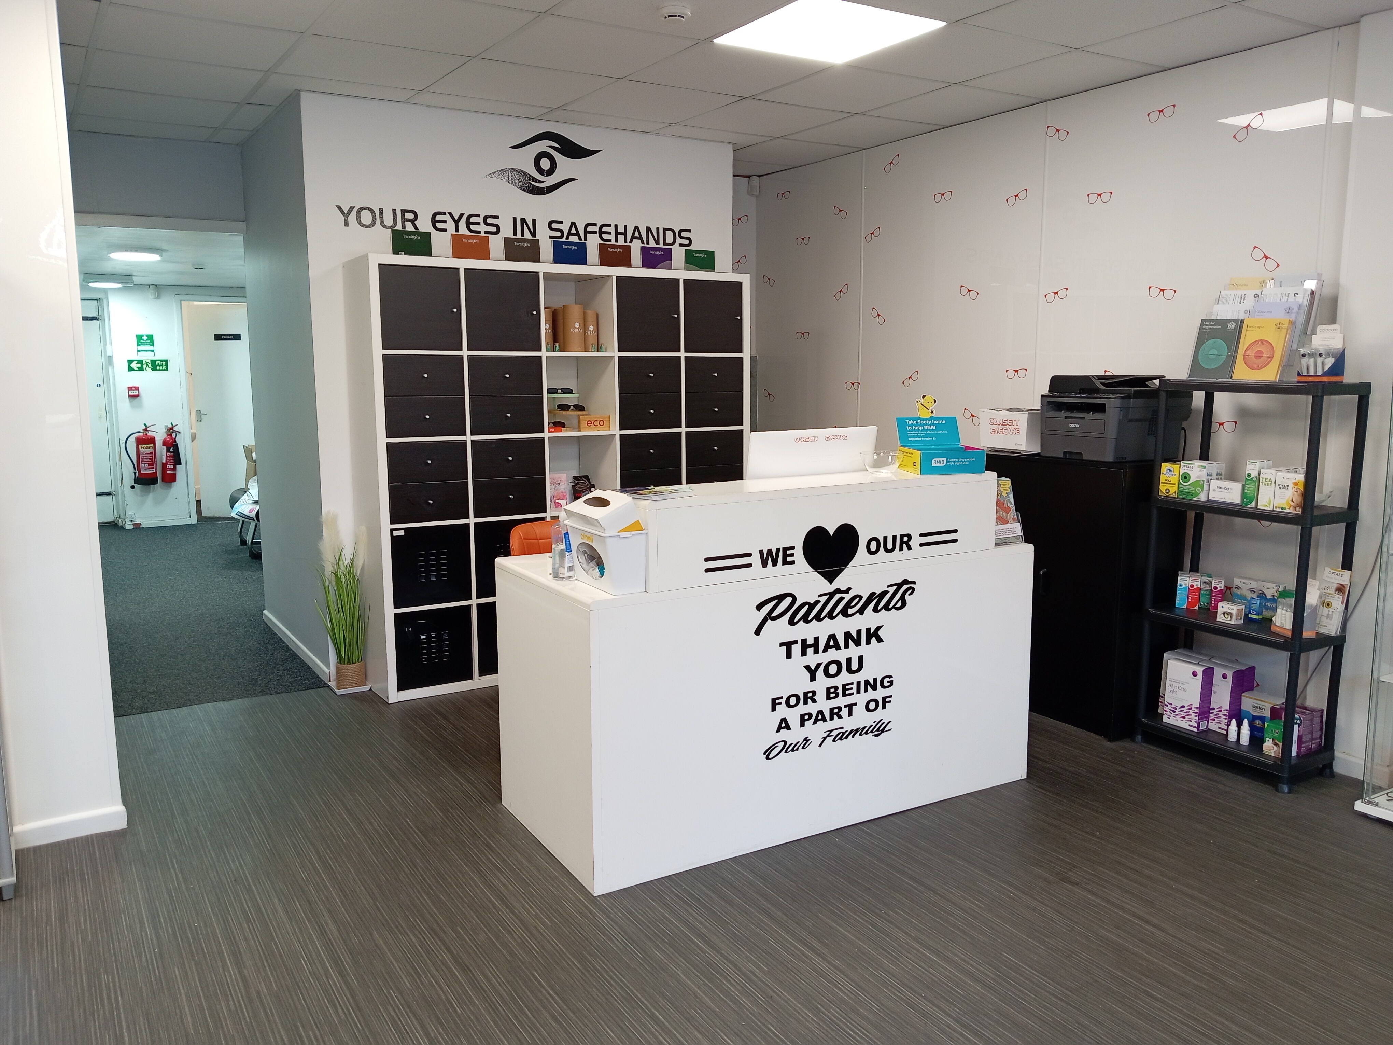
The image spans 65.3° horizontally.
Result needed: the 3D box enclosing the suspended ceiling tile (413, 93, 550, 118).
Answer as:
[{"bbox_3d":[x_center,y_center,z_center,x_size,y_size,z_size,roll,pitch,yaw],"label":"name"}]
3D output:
[{"bbox_3d":[-0.922,-1.815,4.716,0.594,0.018,0.225,-6,10,-31],"label":"suspended ceiling tile"}]

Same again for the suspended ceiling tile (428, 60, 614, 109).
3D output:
[{"bbox_3d":[-0.703,-1.766,4.368,0.592,0.020,0.592,-5,10,-32],"label":"suspended ceiling tile"}]

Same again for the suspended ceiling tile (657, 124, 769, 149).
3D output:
[{"bbox_3d":[-0.004,-1.938,5.498,0.595,0.020,0.595,-5,10,-31],"label":"suspended ceiling tile"}]

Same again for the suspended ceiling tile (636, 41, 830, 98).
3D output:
[{"bbox_3d":[0.121,-1.741,4.177,0.595,0.020,0.595,-5,10,-31],"label":"suspended ceiling tile"}]

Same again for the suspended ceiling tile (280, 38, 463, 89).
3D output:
[{"bbox_3d":[-1.212,-1.717,4.054,0.592,0.020,0.592,-5,10,-32],"label":"suspended ceiling tile"}]

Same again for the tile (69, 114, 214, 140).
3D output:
[{"bbox_3d":[-2.614,-1.875,5.159,0.594,0.018,0.372,-6,10,-31],"label":"tile"}]

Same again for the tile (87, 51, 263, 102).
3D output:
[{"bbox_3d":[-2.041,-1.742,4.245,0.595,0.020,0.595,-5,10,-31],"label":"tile"}]

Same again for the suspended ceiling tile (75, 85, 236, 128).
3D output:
[{"bbox_3d":[-2.356,-1.814,4.748,0.594,0.018,0.594,-6,10,-31],"label":"suspended ceiling tile"}]

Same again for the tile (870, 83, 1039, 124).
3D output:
[{"bbox_3d":[1.109,-1.836,4.787,0.514,0.020,0.592,-5,10,-32],"label":"tile"}]

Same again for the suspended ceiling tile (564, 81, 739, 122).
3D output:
[{"bbox_3d":[-0.196,-1.815,4.681,0.595,0.020,0.595,-5,10,-31],"label":"suspended ceiling tile"}]

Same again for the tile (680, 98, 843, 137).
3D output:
[{"bbox_3d":[0.316,-1.863,4.994,0.594,0.018,0.594,-6,10,-31],"label":"tile"}]

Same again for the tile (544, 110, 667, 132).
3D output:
[{"bbox_3d":[-0.414,-1.866,5.031,0.592,0.020,0.223,-5,10,-32],"label":"tile"}]

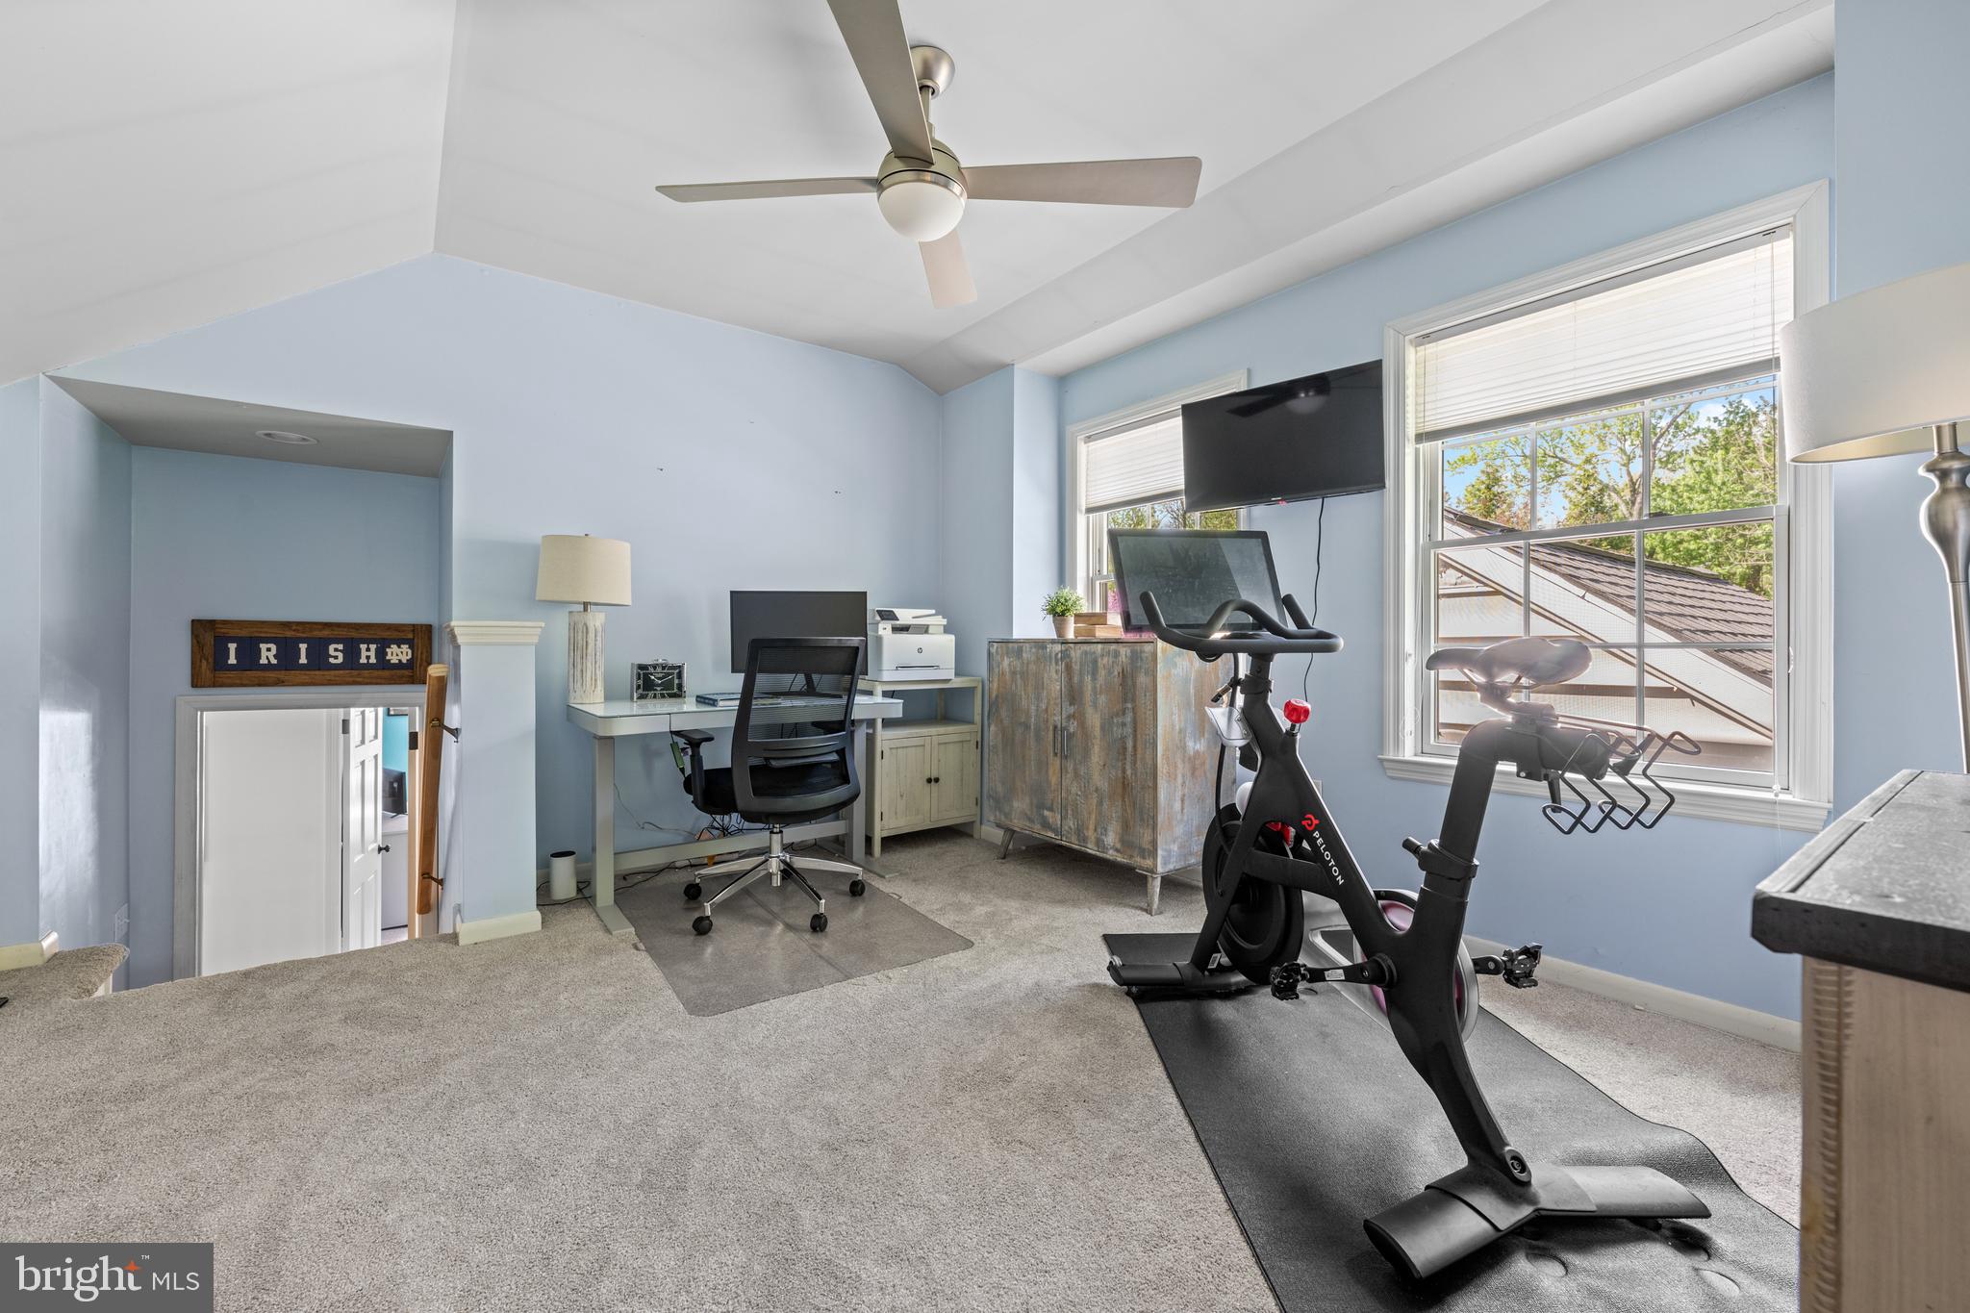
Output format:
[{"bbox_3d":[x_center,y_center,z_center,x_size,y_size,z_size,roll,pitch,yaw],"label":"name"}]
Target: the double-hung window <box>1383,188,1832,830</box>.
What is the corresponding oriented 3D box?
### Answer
[{"bbox_3d":[1.717,-0.357,2.248,0.110,1.540,1.032,0,0,-39],"label":"double-hung window"}]

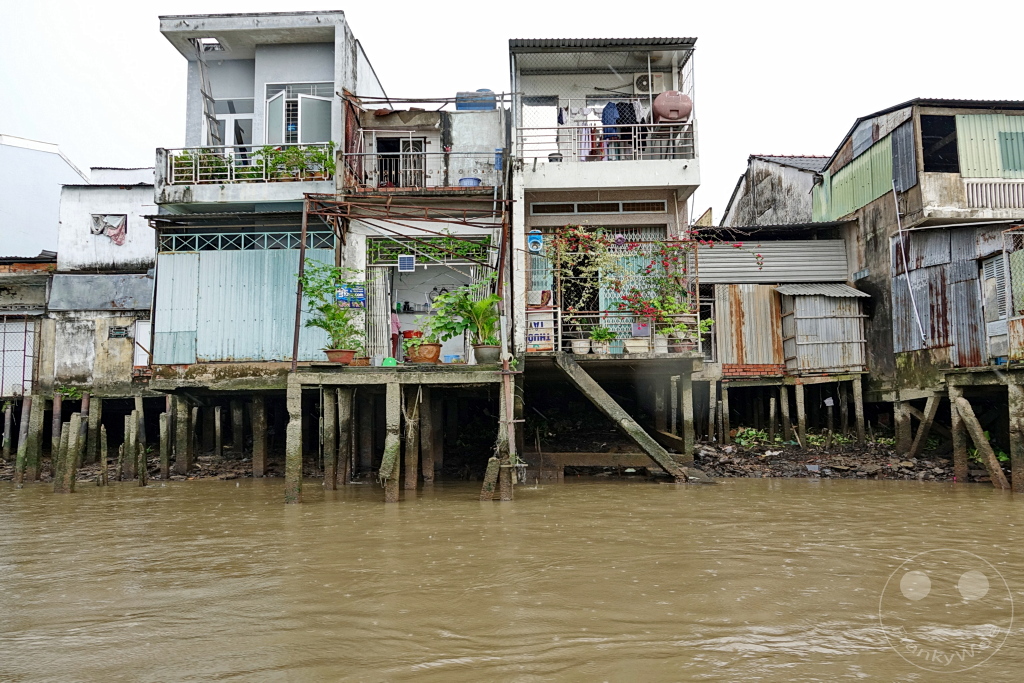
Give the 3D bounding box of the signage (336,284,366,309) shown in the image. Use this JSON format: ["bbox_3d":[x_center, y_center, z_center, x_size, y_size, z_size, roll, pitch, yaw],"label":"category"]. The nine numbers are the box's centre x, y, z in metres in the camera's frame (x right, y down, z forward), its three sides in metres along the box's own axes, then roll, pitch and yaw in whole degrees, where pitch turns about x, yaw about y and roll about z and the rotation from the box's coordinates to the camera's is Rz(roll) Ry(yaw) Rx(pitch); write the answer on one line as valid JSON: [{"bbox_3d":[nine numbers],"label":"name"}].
[{"bbox_3d":[-3.597,-1.008,15.300,0.670,0.540,0.030,-1,-5,0],"label":"signage"}]

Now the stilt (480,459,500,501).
[{"bbox_3d":[-0.399,2.541,12.532,0.230,0.755,0.230,10,-5,2],"label":"stilt"}]

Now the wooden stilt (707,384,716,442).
[{"bbox_3d":[4.968,1.774,17.000,0.150,1.490,0.150,3,-5,0],"label":"wooden stilt"}]

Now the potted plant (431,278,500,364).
[{"bbox_3d":[-0.840,-0.355,12.600,1.220,1.500,1.050,-1,-5,0],"label":"potted plant"}]

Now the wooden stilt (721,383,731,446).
[{"bbox_3d":[5.598,1.903,17.800,0.140,1.555,0.140,-1,-5,2],"label":"wooden stilt"}]

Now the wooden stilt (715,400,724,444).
[{"bbox_3d":[5.069,1.974,16.648,0.125,1.042,0.125,-1,-5,1],"label":"wooden stilt"}]

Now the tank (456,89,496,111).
[{"bbox_3d":[-0.945,-6.327,18.033,1.040,0.713,0.660,-1,-5,1],"label":"tank"}]

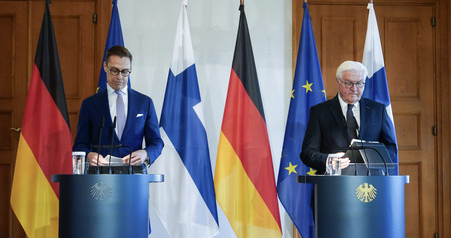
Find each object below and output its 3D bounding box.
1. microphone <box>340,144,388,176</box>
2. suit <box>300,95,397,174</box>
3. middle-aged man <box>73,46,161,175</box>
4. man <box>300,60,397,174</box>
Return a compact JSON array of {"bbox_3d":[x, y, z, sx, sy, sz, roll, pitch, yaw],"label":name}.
[{"bbox_3d":[0.744,0.213,4.075,0.250,0.174,0.140,0,-4,0],"label":"microphone"},{"bbox_3d":[0.684,0.267,4.232,0.560,0.820,0.420,0,-4,-1],"label":"suit"},{"bbox_3d":[-0.595,0.482,4.218,0.520,1.809,0.420,0,-4,-6],"label":"middle-aged man"},{"bbox_3d":[0.681,0.523,4.195,0.560,1.723,0.460,0,-4,-1],"label":"man"}]

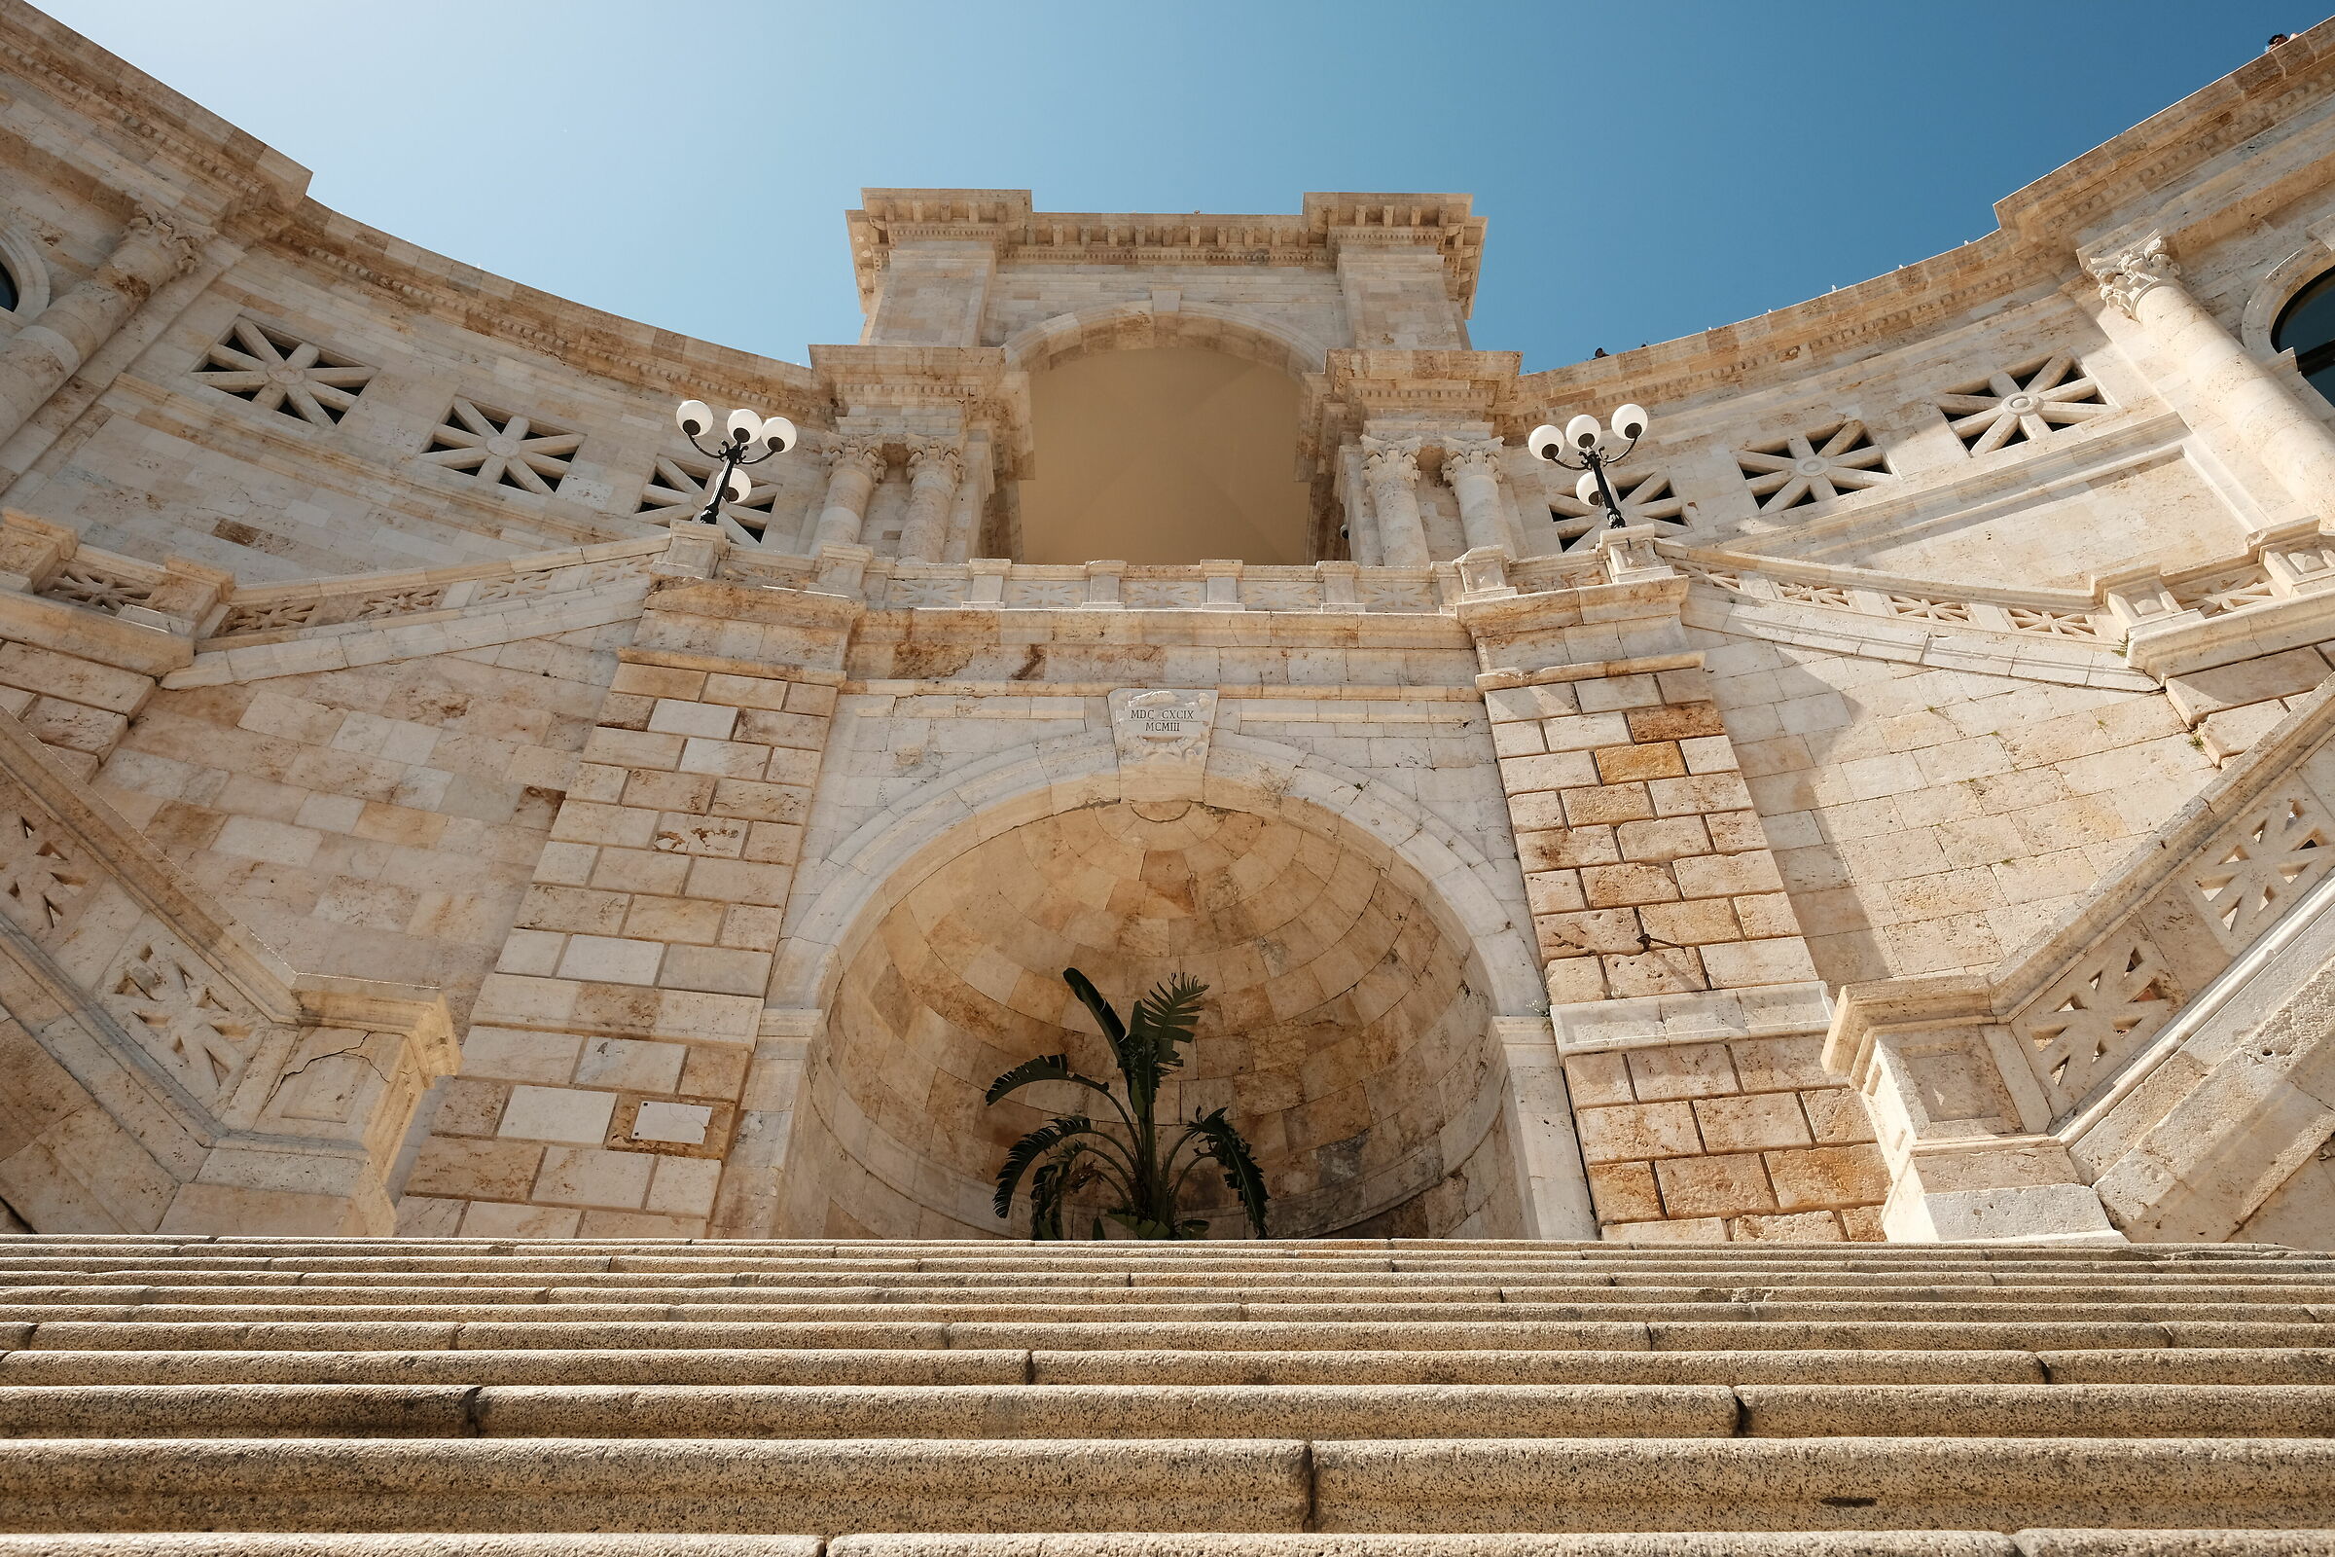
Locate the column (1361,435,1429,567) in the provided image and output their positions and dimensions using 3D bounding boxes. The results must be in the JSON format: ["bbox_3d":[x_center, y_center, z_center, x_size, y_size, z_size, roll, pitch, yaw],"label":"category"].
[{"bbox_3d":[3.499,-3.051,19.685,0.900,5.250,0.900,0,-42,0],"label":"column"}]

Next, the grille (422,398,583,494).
[{"bbox_3d":[-8.913,-4.364,18.327,1.667,1.466,0.250,15,-44,-16],"label":"grille"}]

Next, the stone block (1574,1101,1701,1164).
[{"bbox_3d":[3.689,2.836,10.662,0.865,0.446,0.270,-6,-43,7],"label":"stone block"}]

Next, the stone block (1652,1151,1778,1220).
[{"bbox_3d":[4.201,3.197,10.471,0.797,0.450,0.300,-6,-43,7],"label":"stone block"}]

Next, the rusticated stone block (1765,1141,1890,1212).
[{"bbox_3d":[4.941,3.041,10.192,0.860,0.446,0.270,-6,-43,7],"label":"rusticated stone block"}]

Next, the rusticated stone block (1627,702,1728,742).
[{"bbox_3d":[5.065,-0.454,13.612,0.838,0.427,0.300,-6,-43,7],"label":"rusticated stone block"}]

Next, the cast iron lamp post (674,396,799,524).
[{"bbox_3d":[-5.287,-3.464,16.296,1.396,2.558,1.264,6,-43,-6],"label":"cast iron lamp post"}]

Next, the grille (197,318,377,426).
[{"bbox_3d":[-11.331,-5.118,17.519,1.667,1.466,0.250,19,-46,-20],"label":"grille"}]

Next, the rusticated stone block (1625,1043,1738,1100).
[{"bbox_3d":[4.200,2.485,11.123,0.788,0.432,0.300,-6,-43,7],"label":"rusticated stone block"}]

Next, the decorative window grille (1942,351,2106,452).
[{"bbox_3d":[12.084,-5.214,19.250,1.809,1.483,0.250,-17,-45,18],"label":"decorative window grille"}]

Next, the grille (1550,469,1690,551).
[{"bbox_3d":[6.846,-3.989,20.702,1.806,1.398,0.250,-9,-43,10],"label":"grille"}]

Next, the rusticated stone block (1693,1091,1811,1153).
[{"bbox_3d":[4.599,2.794,10.749,0.792,0.448,0.300,-6,-43,7],"label":"rusticated stone block"}]

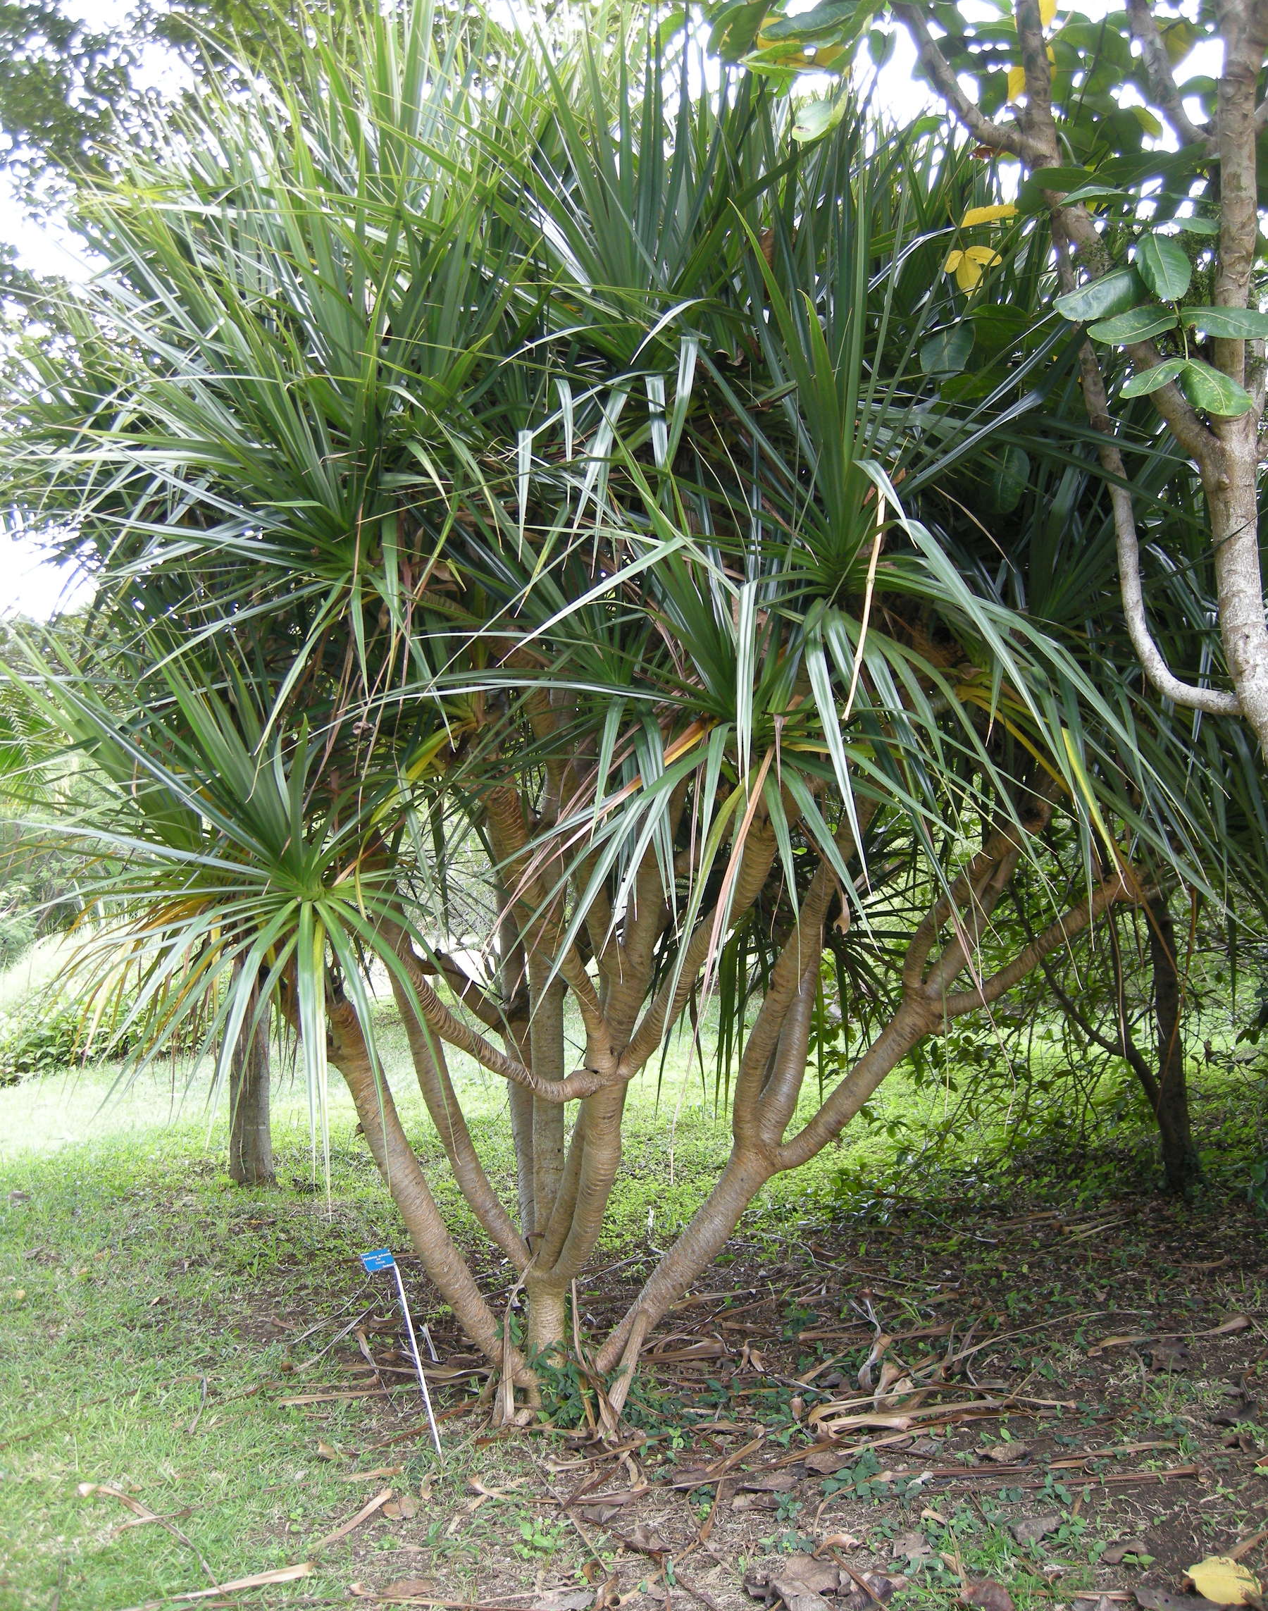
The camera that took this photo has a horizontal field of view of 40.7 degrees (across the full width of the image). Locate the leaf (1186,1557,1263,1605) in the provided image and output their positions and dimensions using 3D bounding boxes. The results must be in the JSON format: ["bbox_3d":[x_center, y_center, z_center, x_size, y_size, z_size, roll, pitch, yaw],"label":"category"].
[{"bbox_3d":[1.278,1.680,3.703,0.159,0.060,0.128,-1,-3,19],"label":"leaf"}]

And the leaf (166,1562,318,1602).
[{"bbox_3d":[-0.864,1.730,3.805,0.335,0.030,0.045,2,-3,-33],"label":"leaf"}]

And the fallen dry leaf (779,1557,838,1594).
[{"bbox_3d":[0.393,1.729,3.842,0.134,0.035,0.104,0,-2,6],"label":"fallen dry leaf"}]

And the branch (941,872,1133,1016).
[{"bbox_3d":[1.156,0.402,4.880,0.658,0.100,0.100,-33,0,4],"label":"branch"}]

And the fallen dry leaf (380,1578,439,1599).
[{"bbox_3d":[-0.498,1.731,3.782,0.133,0.025,0.080,0,-2,-7],"label":"fallen dry leaf"}]

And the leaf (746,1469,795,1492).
[{"bbox_3d":[0.360,1.758,4.457,0.129,0.030,0.080,0,-2,5],"label":"leaf"}]

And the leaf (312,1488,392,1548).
[{"bbox_3d":[-0.689,1.749,4.199,0.045,0.025,0.396,-1,-3,19],"label":"leaf"}]

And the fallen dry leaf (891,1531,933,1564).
[{"bbox_3d":[0.652,1.738,4.012,0.096,0.030,0.106,0,-2,9],"label":"fallen dry leaf"}]

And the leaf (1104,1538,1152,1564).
[{"bbox_3d":[1.151,1.737,3.984,0.108,0.030,0.080,-1,-3,16],"label":"leaf"}]

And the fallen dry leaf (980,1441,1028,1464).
[{"bbox_3d":[0.990,1.727,4.568,0.131,0.040,0.090,-1,-3,12],"label":"fallen dry leaf"}]

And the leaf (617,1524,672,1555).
[{"bbox_3d":[0.025,1.700,3.962,0.126,0.042,0.102,0,-2,0],"label":"leaf"}]

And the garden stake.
[{"bbox_3d":[-0.629,1.470,4.600,0.088,0.572,0.040,-14,-3,-3],"label":"garden stake"}]

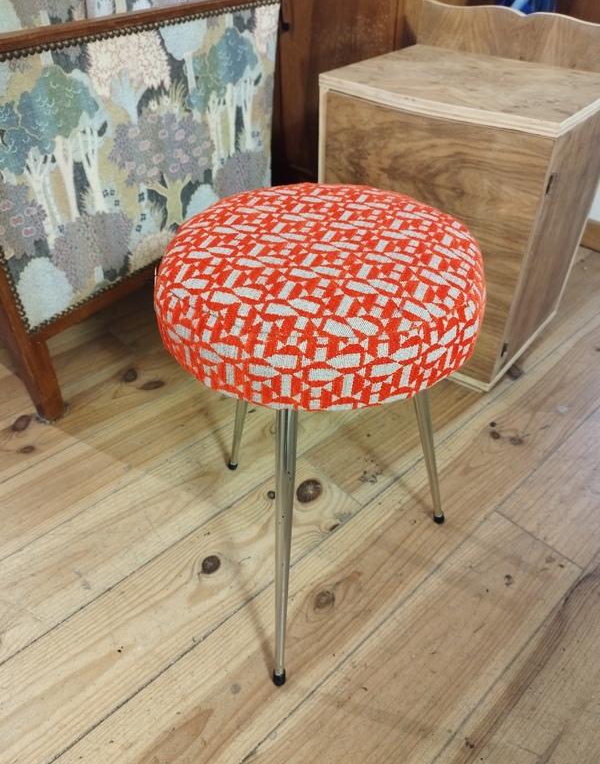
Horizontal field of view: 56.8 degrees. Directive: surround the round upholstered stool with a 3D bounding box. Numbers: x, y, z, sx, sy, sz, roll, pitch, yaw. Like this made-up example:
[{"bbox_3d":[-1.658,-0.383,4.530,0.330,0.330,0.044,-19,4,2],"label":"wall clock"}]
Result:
[{"bbox_3d":[0.031,0.061,0.588,0.320,0.472,0.320,-1,43,0],"label":"round upholstered stool"}]

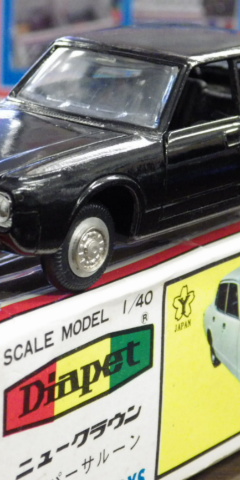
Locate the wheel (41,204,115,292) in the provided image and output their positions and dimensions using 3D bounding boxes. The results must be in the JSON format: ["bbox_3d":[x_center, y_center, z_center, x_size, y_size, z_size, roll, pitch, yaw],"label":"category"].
[{"bbox_3d":[-0.007,0.001,0.279,0.005,0.015,0.015,16,23,38],"label":"wheel"}]

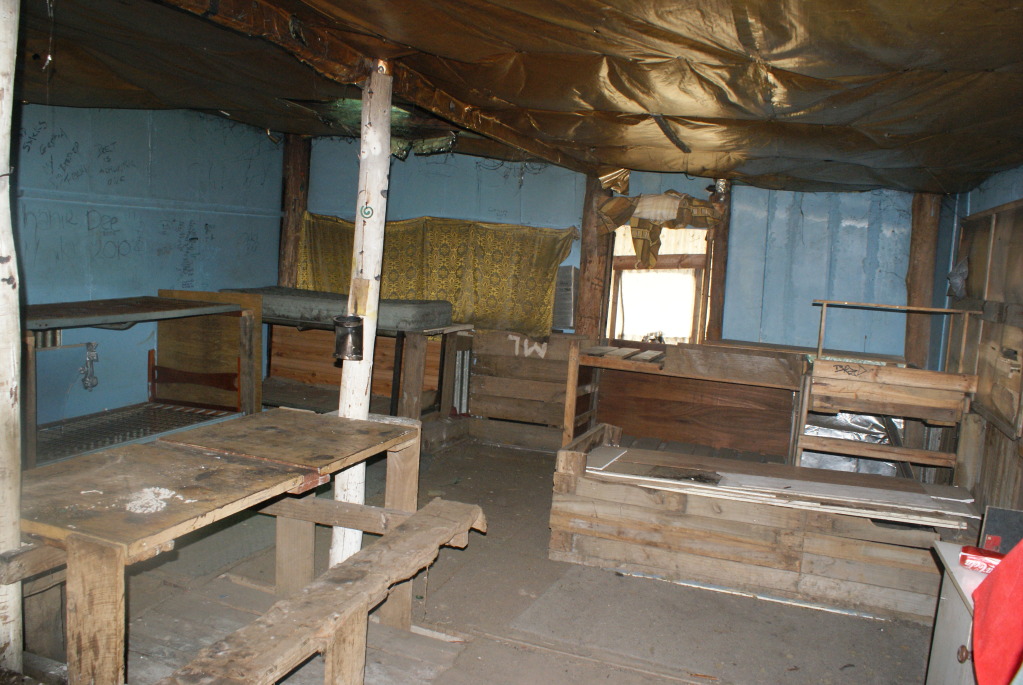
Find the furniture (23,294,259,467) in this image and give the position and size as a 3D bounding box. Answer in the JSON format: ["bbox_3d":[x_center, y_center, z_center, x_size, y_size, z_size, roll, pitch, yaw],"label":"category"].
[{"bbox_3d":[-2.546,0.222,4.898,0.810,1.010,1.740,6,7,24],"label":"furniture"}]

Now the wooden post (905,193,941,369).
[{"bbox_3d":[2.893,0.035,5.445,0.185,2.170,0.185,2,5,20],"label":"wooden post"}]

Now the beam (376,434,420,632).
[{"bbox_3d":[-0.438,0.747,3.025,0.150,0.770,0.040,6,7,24],"label":"beam"}]

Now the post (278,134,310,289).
[{"bbox_3d":[-2.087,-0.625,7.258,0.210,2.628,0.210,8,7,20],"label":"post"}]

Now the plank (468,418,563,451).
[{"bbox_3d":[0.043,0.697,6.004,0.860,0.230,0.040,6,7,24],"label":"plank"}]

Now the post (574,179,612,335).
[{"bbox_3d":[0.645,-0.217,6.285,0.200,2.279,0.200,6,6,20],"label":"post"}]

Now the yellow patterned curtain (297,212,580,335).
[{"bbox_3d":[-0.718,-0.565,6.228,2.550,0.880,0.080,6,7,24],"label":"yellow patterned curtain"}]

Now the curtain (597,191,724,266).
[{"bbox_3d":[1.124,-0.864,5.881,0.937,0.591,0.120,5,6,20],"label":"curtain"}]

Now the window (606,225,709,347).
[{"bbox_3d":[1.045,-0.406,5.520,0.660,0.840,0.080,6,7,24],"label":"window"}]

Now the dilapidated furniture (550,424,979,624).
[{"bbox_3d":[1.261,0.891,4.046,1.927,0.573,0.870,5,6,20],"label":"dilapidated furniture"}]

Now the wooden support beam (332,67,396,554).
[{"bbox_3d":[-0.673,-0.049,3.449,0.138,2.363,0.138,7,7,20],"label":"wooden support beam"}]

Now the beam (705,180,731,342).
[{"bbox_3d":[1.572,-0.118,5.951,0.125,2.241,0.125,4,5,20],"label":"beam"}]

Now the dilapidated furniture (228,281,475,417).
[{"bbox_3d":[-1.321,0.128,6.144,1.910,1.040,0.820,6,7,24],"label":"dilapidated furniture"}]

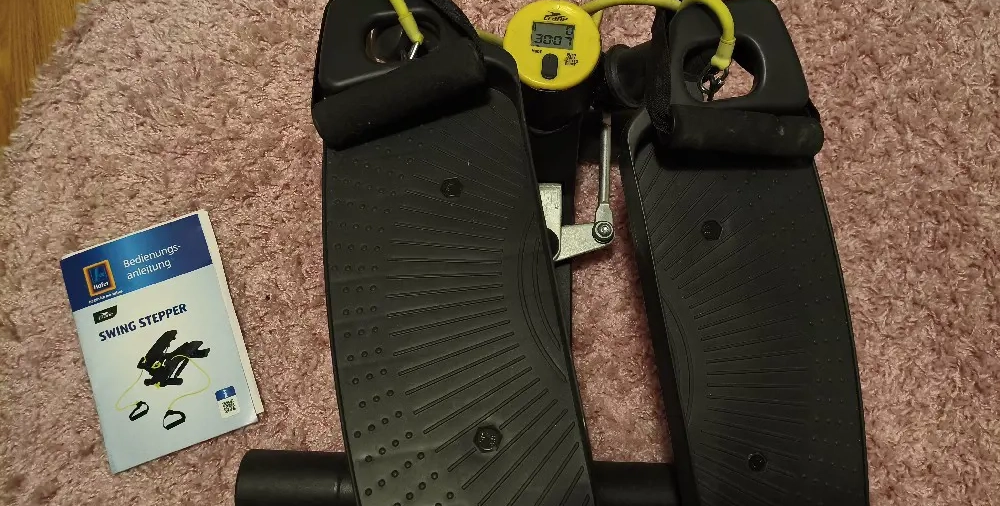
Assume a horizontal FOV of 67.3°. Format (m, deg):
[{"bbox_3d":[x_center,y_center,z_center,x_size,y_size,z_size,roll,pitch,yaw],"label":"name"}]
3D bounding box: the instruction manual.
[{"bbox_3d":[-0.322,0.080,0.713,0.151,0.009,0.211,-20,78,-1],"label":"instruction manual"}]

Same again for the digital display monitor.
[{"bbox_3d":[0.043,-0.173,0.602,0.033,0.005,0.021,5,77,4],"label":"digital display monitor"}]

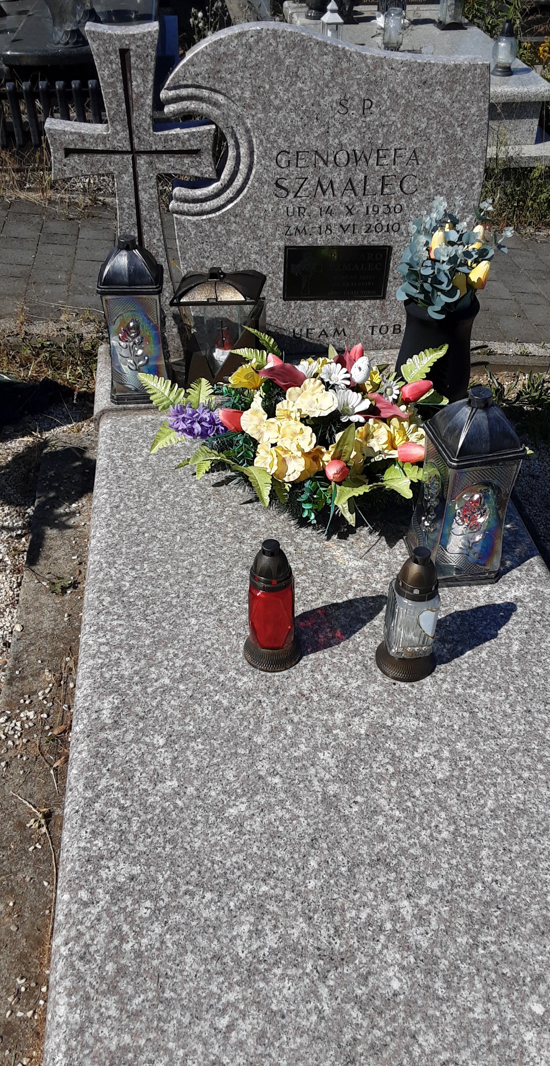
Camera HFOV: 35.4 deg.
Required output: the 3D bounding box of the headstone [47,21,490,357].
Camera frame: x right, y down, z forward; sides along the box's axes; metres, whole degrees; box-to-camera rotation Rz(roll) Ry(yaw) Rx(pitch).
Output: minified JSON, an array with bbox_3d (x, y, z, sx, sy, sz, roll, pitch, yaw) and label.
[{"bbox_3d":[-0.002,-0.714,1.871,0.912,0.674,0.084,-3,39,-6],"label":"headstone"}]

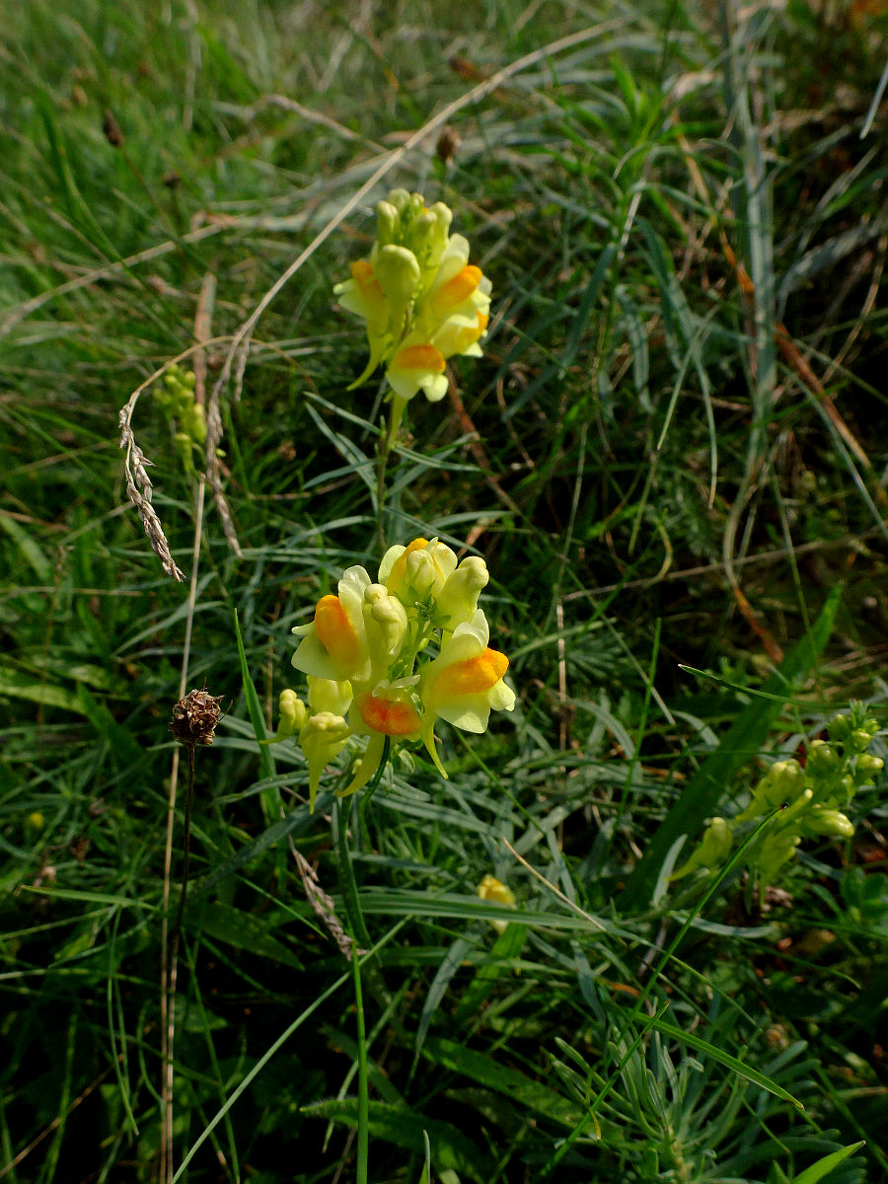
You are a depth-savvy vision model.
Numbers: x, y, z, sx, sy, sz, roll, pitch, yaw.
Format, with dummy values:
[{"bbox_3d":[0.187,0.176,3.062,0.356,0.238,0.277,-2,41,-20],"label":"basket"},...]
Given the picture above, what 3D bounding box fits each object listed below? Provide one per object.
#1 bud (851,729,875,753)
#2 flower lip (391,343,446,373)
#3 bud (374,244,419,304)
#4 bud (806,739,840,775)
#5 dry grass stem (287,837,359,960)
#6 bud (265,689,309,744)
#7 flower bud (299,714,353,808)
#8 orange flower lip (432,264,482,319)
[{"bbox_3d":[0.116,0.041,0.228,0.006,0.007,0.006,19,40,-16],"label":"bud"},{"bbox_3d":[-0.006,-0.057,0.200,0.013,0.006,0.008,-17,39,-18],"label":"flower lip"},{"bbox_3d":[-0.011,-0.077,0.199,0.011,0.015,0.010,3,30,5],"label":"bud"},{"bbox_3d":[0.086,0.037,0.186,0.007,0.008,0.007,14,27,-4],"label":"bud"},{"bbox_3d":[-0.026,0.065,0.175,0.006,0.029,0.005,-27,15,8],"label":"dry grass stem"},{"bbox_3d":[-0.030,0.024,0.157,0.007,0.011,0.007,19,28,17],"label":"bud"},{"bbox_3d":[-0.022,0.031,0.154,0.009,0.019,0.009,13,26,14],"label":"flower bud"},{"bbox_3d":[0.003,-0.074,0.201,0.010,0.012,0.009,-16,37,-33],"label":"orange flower lip"}]

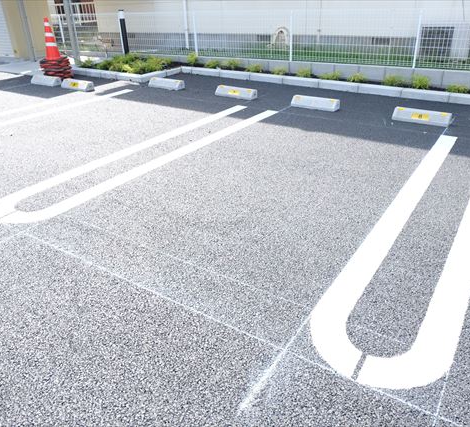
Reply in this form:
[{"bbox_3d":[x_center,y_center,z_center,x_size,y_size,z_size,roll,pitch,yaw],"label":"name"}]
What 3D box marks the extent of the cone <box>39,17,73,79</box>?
[{"bbox_3d":[-3.289,-2.977,7.678,0.400,1.010,0.400,16,32,30],"label":"cone"}]

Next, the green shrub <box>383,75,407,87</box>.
[{"bbox_3d":[2.310,-1.913,6.165,0.310,0.180,0.270,16,32,30],"label":"green shrub"}]

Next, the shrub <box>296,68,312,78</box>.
[{"bbox_3d":[1.115,-2.283,6.940,0.260,0.170,0.240,-1,28,1],"label":"shrub"}]

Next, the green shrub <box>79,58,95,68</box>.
[{"bbox_3d":[-2.869,-2.911,8.297,0.290,0.200,0.280,16,32,30],"label":"green shrub"}]

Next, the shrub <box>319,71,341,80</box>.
[{"bbox_3d":[1.488,-2.161,6.700,0.350,0.160,0.280,16,32,30],"label":"shrub"}]

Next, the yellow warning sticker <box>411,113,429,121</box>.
[{"bbox_3d":[2.056,-1.071,4.729,0.174,0.068,0.005,16,0,30],"label":"yellow warning sticker"}]

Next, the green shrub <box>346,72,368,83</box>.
[{"bbox_3d":[1.845,-2.052,6.465,0.280,0.170,0.250,16,32,30],"label":"green shrub"}]

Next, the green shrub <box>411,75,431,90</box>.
[{"bbox_3d":[2.602,-1.826,5.953,0.260,0.210,0.250,16,32,30],"label":"green shrub"}]

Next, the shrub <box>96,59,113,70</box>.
[{"bbox_3d":[-2.429,-2.767,7.979,0.330,0.220,0.320,16,32,30],"label":"shrub"}]

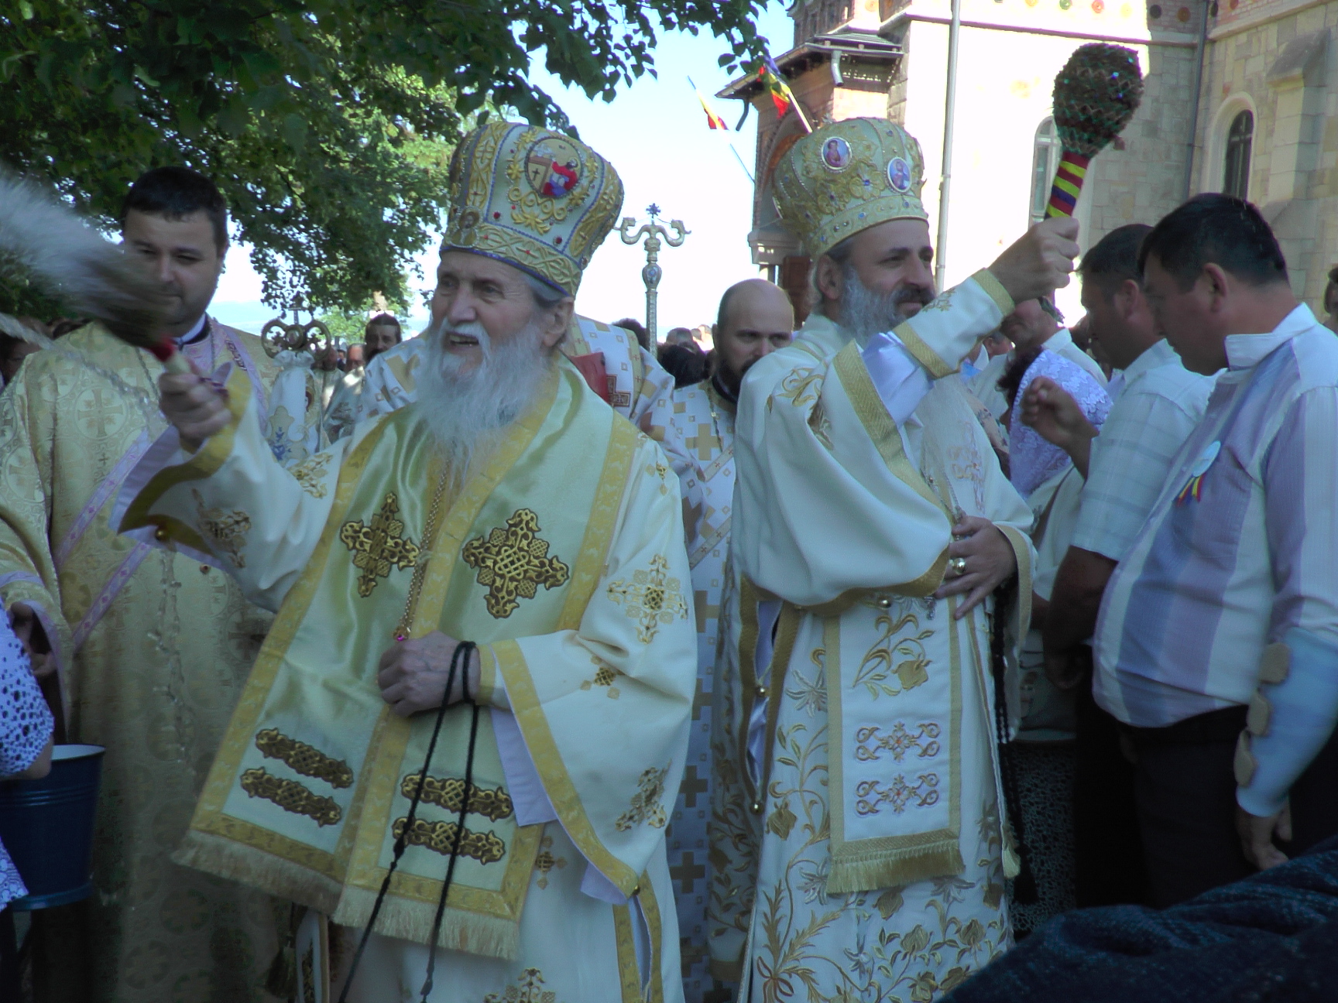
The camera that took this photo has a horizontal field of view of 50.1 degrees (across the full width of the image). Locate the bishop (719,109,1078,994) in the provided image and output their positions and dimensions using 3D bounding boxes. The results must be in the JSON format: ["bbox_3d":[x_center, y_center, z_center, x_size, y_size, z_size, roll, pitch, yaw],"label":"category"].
[{"bbox_3d":[0.365,0.336,2.319,0.580,1.880,0.640,-5,11,-35],"label":"bishop"}]

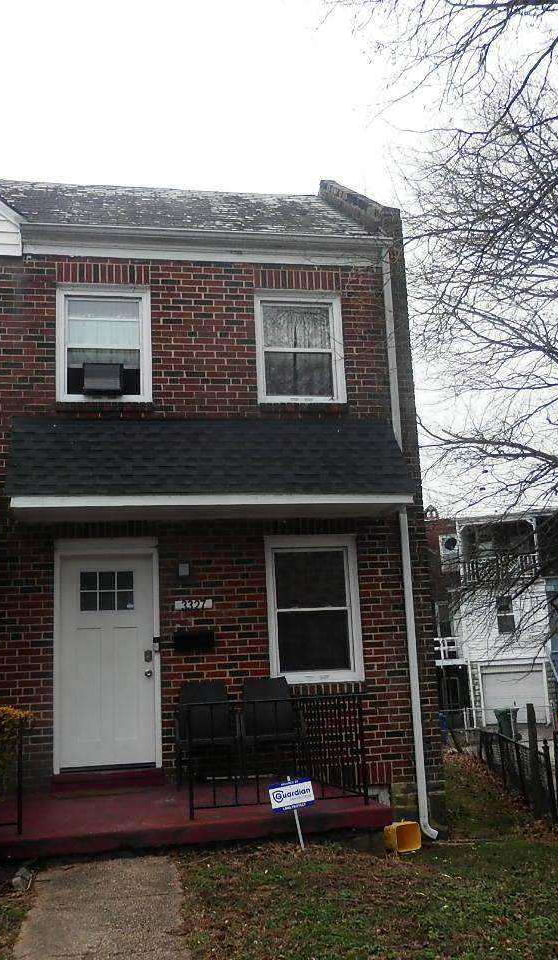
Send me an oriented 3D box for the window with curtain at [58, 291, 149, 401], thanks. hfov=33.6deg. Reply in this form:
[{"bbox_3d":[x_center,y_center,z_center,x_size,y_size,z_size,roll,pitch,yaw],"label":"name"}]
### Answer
[{"bbox_3d":[-1.780,-1.389,9.428,0.950,1.232,0.120,0,-11,-11],"label":"window with curtain"}]

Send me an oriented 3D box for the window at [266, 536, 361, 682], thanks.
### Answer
[{"bbox_3d":[0.357,1.292,9.320,0.950,1.488,0.100,0,-11,-11],"label":"window"}]

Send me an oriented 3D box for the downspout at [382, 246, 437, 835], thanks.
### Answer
[{"bbox_3d":[1.366,0.475,9.581,0.140,6.184,0.130,0,-11,-11],"label":"downspout"}]

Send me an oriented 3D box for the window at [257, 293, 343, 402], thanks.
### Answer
[{"bbox_3d":[0.230,-1.412,9.835,0.945,1.242,0.100,0,-11,-11],"label":"window"}]

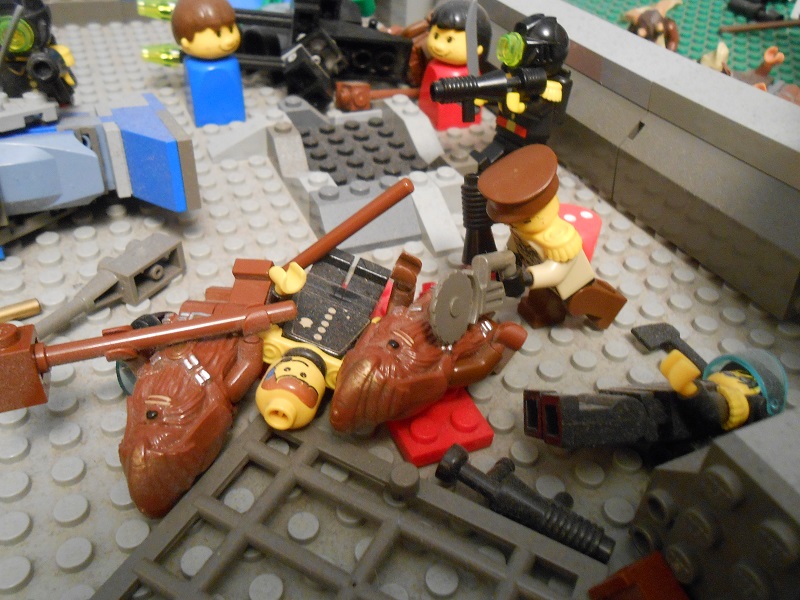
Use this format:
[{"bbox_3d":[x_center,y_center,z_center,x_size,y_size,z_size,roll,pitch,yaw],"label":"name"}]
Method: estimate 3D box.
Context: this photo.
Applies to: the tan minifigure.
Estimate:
[{"bbox_3d":[0.028,-0.011,0.137,0.027,0.042,0.024,-40,52,-17],"label":"tan minifigure"}]

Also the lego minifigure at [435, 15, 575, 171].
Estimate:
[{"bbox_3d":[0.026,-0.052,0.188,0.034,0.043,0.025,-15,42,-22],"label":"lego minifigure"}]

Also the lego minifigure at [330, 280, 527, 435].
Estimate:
[{"bbox_3d":[0.004,0.008,0.128,0.044,0.015,0.024,-29,48,-35],"label":"lego minifigure"}]

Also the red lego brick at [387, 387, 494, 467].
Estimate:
[{"bbox_3d":[0.005,0.020,0.125,0.016,0.005,0.020,-13,41,-20],"label":"red lego brick"}]

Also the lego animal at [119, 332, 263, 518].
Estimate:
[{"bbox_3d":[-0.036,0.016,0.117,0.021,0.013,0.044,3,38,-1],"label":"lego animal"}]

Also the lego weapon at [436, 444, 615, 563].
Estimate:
[{"bbox_3d":[0.021,0.031,0.109,0.028,0.006,0.009,25,43,25],"label":"lego weapon"}]

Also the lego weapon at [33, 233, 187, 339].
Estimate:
[{"bbox_3d":[-0.061,-0.003,0.144,0.011,0.008,0.036,26,43,26],"label":"lego weapon"}]

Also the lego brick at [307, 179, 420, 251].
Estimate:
[{"bbox_3d":[-0.009,-0.021,0.172,0.024,0.011,0.016,-13,41,-20],"label":"lego brick"}]

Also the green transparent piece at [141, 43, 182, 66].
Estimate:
[{"bbox_3d":[-0.083,-0.085,0.241,0.015,0.008,0.008,1,38,-4],"label":"green transparent piece"}]

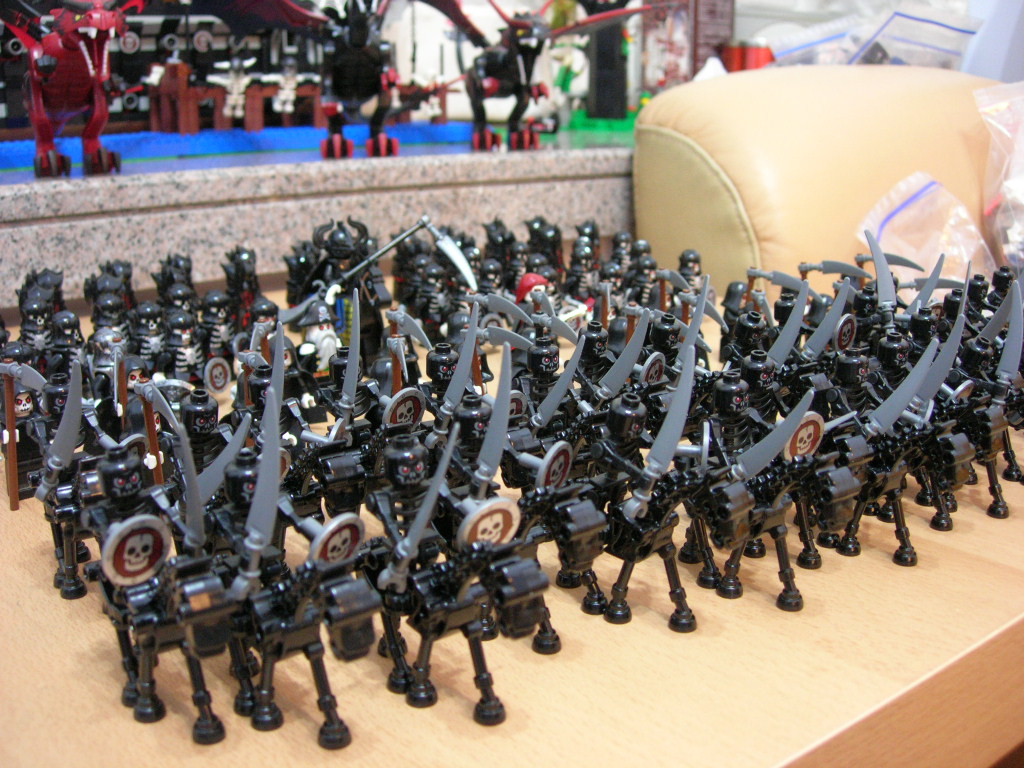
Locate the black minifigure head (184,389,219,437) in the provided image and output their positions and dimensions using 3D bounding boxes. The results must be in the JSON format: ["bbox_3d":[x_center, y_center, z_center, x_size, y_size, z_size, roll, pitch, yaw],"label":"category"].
[{"bbox_3d":[-0.089,0.008,0.322,0.010,0.011,0.010,0,16,0],"label":"black minifigure head"}]

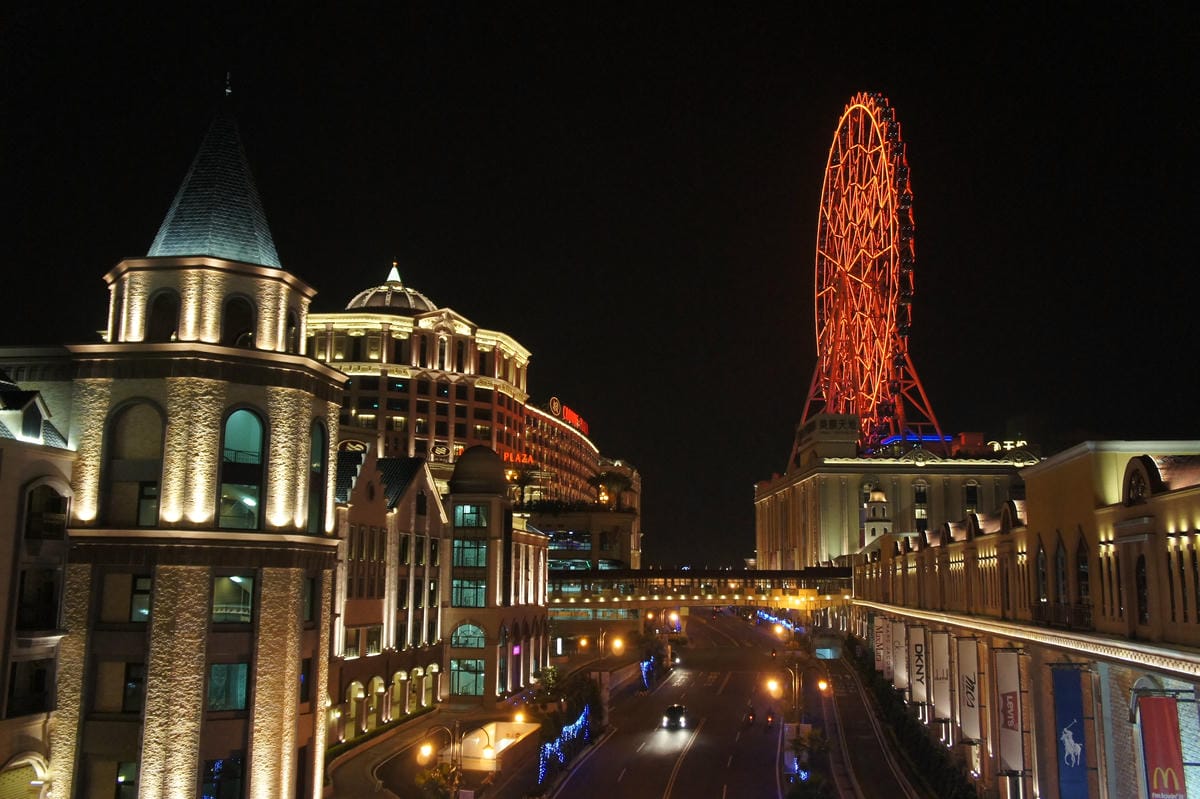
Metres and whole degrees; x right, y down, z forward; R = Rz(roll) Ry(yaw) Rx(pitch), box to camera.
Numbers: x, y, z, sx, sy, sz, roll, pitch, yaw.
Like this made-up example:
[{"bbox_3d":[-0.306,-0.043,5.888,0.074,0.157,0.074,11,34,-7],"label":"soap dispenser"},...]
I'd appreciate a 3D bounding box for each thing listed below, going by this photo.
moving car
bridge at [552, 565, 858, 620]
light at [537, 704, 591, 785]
[{"bbox_3d":[5.589,22.955,79.763,1.720,1.550,4.400,-1,-9,9],"label":"moving car"},{"bbox_3d":[13.692,26.958,156.000,44.500,6.200,5.500,0,-9,4],"label":"bridge"},{"bbox_3d":[-1.848,19.668,63.075,1.300,2.400,14.000,-1,-9,8],"label":"light"}]

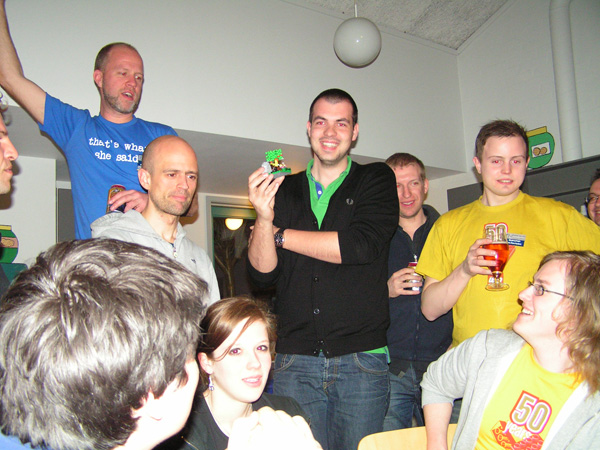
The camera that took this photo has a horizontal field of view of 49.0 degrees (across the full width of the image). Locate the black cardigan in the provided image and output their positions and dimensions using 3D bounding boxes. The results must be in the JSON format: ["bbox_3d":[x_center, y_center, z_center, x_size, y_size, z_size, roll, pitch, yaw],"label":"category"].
[{"bbox_3d":[0.072,0.113,2.100,0.480,0.630,0.350,-5,-7,17],"label":"black cardigan"}]

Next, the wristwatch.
[{"bbox_3d":[-0.056,0.041,1.980,0.043,0.062,0.053,10,0,25],"label":"wristwatch"}]

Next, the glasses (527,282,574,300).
[{"bbox_3d":[0.651,0.179,1.650,0.142,0.042,0.137,17,7,-8],"label":"glasses"}]

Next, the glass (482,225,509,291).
[{"bbox_3d":[0.552,0.091,1.850,0.075,0.175,0.075,-3,-16,18],"label":"glass"}]

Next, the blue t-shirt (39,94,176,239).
[{"bbox_3d":[-0.634,-0.083,2.240,0.530,0.680,0.330,0,-7,-23],"label":"blue t-shirt"}]

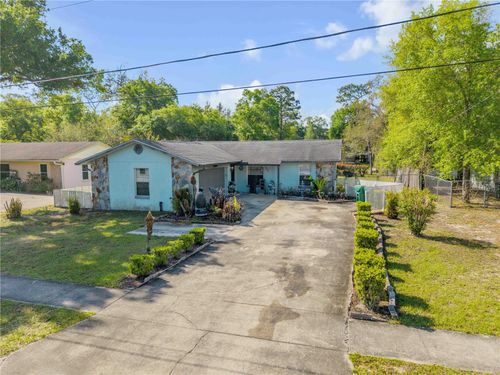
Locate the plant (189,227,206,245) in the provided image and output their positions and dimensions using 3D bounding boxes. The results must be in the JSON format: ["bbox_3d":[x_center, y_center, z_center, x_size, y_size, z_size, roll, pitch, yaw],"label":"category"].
[{"bbox_3d":[-1.877,1.701,12.674,0.600,0.620,0.580,-1,7,0],"label":"plant"}]

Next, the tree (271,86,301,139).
[{"bbox_3d":[6.348,-11.125,62.840,4.900,13.774,4.700,2,7,17],"label":"tree"}]

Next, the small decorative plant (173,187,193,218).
[{"bbox_3d":[-3.419,0.798,17.489,0.950,1.400,0.900,0,6,0],"label":"small decorative plant"}]

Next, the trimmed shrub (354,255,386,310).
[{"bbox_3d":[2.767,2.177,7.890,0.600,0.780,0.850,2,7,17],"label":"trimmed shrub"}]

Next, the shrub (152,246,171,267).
[{"bbox_3d":[-2.637,2.027,10.294,0.420,0.500,0.420,3,7,20],"label":"shrub"}]

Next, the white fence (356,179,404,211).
[{"bbox_3d":[8.095,0.478,21.543,2.400,1.200,4.200,2,6,17],"label":"white fence"}]

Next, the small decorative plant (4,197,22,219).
[{"bbox_3d":[-11.675,1.041,17.060,0.560,0.830,0.550,2,7,17],"label":"small decorative plant"}]

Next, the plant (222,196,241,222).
[{"bbox_3d":[-0.849,0.972,16.097,0.800,1.150,0.800,1,8,18],"label":"plant"}]

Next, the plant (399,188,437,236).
[{"bbox_3d":[6.381,0.940,13.123,1.350,1.750,1.300,1,8,18],"label":"plant"}]

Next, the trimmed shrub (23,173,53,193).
[{"bbox_3d":[-16.620,-0.370,26.998,2.000,1.500,1.250,1,8,18],"label":"trimmed shrub"}]

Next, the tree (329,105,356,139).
[{"bbox_3d":[13.552,-6.812,49.561,4.800,9.914,4.800,0,6,0],"label":"tree"}]

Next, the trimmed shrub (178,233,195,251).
[{"bbox_3d":[-2.074,1.865,11.476,0.550,0.520,0.500,2,6,17],"label":"trimmed shrub"}]

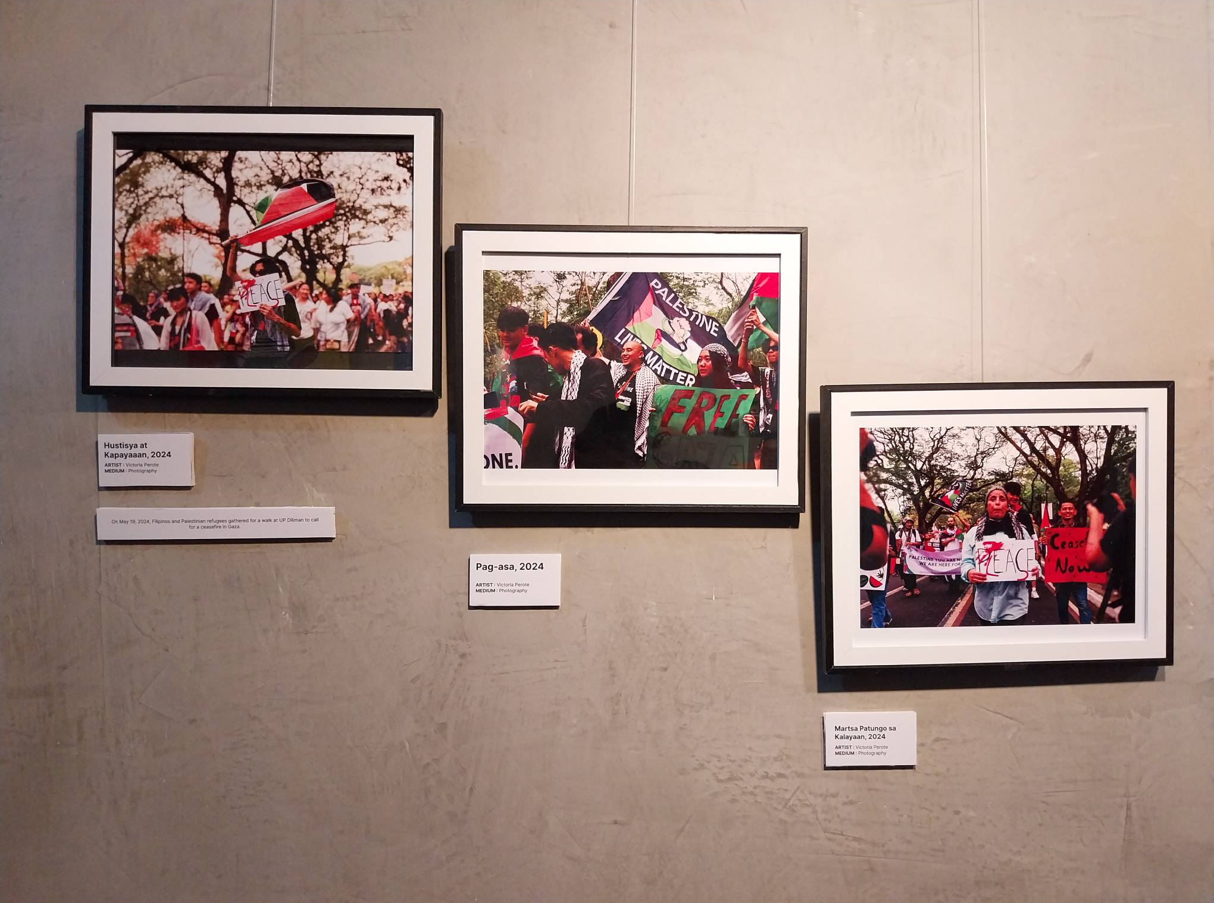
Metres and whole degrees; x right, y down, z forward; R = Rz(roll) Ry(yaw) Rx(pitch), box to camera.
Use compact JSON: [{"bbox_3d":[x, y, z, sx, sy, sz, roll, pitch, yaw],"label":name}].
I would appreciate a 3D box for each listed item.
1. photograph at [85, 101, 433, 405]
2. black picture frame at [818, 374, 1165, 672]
[{"bbox_3d":[-0.399,-0.232,1.067,0.411,0.335,0.026,1,1,-1],"label":"photograph"},{"bbox_3d":[0.460,0.087,1.079,0.411,0.335,0.026,-1,1,-1],"label":"black picture frame"}]

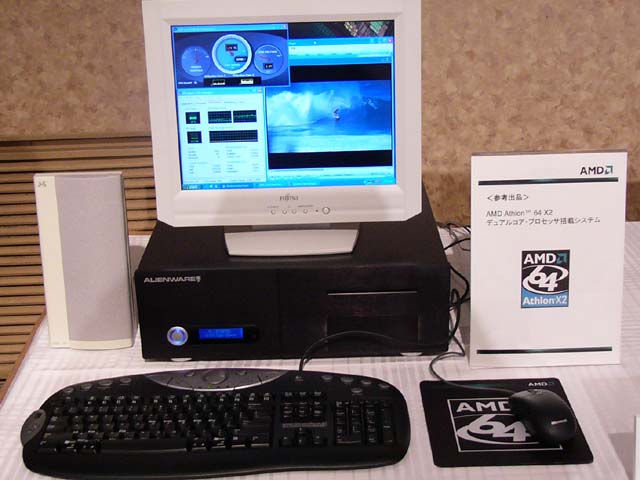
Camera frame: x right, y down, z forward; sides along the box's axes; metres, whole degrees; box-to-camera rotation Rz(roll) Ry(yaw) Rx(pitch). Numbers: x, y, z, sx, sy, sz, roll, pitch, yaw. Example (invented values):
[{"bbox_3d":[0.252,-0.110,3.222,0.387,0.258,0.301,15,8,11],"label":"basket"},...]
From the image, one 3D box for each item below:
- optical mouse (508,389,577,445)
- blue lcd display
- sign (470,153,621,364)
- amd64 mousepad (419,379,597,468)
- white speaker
[{"bbox_3d":[0.281,0.208,1.133,0.063,0.036,0.116,-8,21,-16],"label":"optical mouse"},{"bbox_3d":[-0.141,0.134,1.304,0.063,0.017,0.008,-1,20,1],"label":"blue lcd display"},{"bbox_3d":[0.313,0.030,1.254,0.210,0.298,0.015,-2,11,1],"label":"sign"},{"bbox_3d":[0.229,0.225,1.146,0.186,0.004,0.202,-1,20,2],"label":"amd64 mousepad"},{"bbox_3d":[-0.351,0.028,1.367,0.129,0.266,0.065,-2,14,0],"label":"white speaker"}]

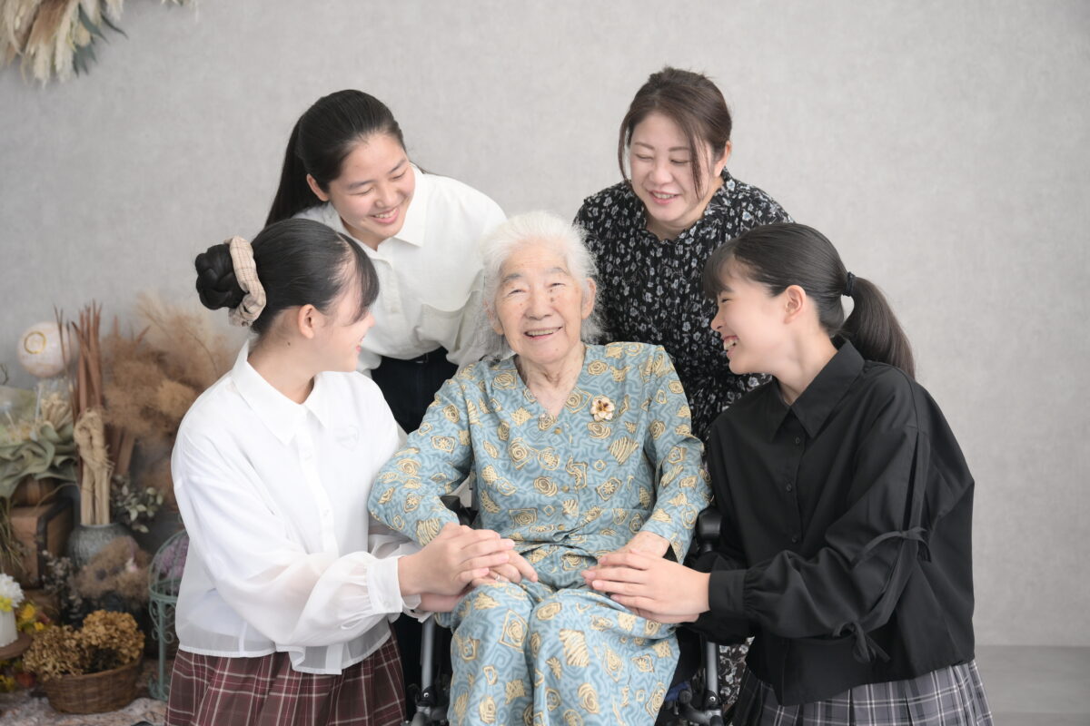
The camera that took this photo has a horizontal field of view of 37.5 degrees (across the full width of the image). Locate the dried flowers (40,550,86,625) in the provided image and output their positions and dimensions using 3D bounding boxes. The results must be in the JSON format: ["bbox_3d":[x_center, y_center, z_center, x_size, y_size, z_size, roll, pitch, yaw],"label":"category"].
[{"bbox_3d":[-1.192,0.556,3.970,0.115,0.180,0.115,0,2,0],"label":"dried flowers"}]

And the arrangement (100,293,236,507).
[{"bbox_3d":[-0.980,0.097,4.250,0.400,0.570,0.360,0,2,0],"label":"arrangement"}]

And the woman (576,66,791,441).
[{"bbox_3d":[0.250,0.185,2.866,0.460,1.380,0.580,0,2,10],"label":"woman"}]

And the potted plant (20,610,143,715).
[{"bbox_3d":[-1.108,0.716,3.850,0.290,0.250,0.230,0,2,0],"label":"potted plant"}]

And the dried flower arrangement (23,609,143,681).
[{"bbox_3d":[-1.110,0.677,3.850,0.285,0.170,0.210,0,2,0],"label":"dried flower arrangement"}]

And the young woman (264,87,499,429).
[{"bbox_3d":[-0.280,0.206,2.846,0.480,1.340,0.620,-1,2,-25],"label":"young woman"}]

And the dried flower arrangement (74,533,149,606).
[{"bbox_3d":[-1.076,0.515,3.980,0.190,0.180,0.170,0,2,0],"label":"dried flower arrangement"}]

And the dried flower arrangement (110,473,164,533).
[{"bbox_3d":[-1.043,0.356,4.100,0.145,0.155,0.140,0,2,0],"label":"dried flower arrangement"}]

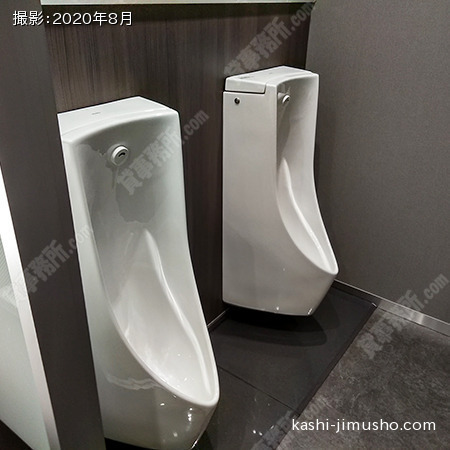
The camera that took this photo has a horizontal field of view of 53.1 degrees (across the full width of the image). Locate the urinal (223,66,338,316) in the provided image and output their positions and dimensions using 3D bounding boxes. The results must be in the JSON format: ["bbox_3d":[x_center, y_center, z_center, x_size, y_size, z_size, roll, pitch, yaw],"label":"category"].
[{"bbox_3d":[0.278,-0.090,1.777,0.428,0.943,0.408,20,32,31],"label":"urinal"}]

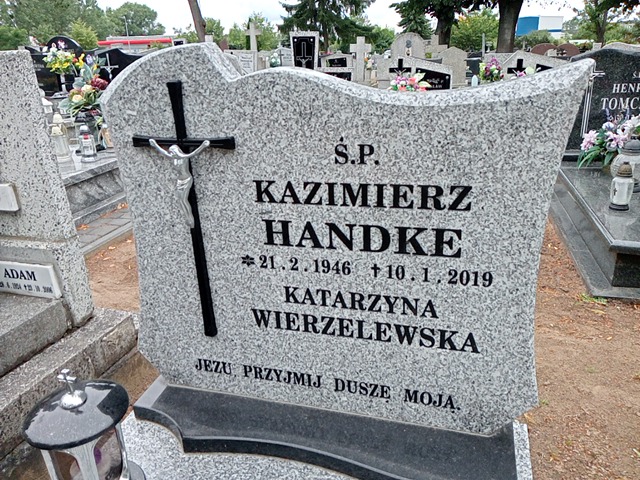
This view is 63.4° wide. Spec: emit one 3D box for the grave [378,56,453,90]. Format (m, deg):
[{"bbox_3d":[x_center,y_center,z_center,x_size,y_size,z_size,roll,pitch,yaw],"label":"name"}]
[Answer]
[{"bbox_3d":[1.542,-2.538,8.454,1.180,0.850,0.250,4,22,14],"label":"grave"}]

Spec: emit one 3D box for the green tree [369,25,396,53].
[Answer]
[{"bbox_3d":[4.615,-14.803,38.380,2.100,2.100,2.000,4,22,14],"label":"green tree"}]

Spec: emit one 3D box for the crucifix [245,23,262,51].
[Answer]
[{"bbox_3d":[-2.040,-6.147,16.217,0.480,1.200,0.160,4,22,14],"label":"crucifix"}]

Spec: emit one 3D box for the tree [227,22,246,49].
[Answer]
[{"bbox_3d":[-6.095,-14.753,38.470,1.500,2.600,1.500,4,22,14],"label":"tree"}]

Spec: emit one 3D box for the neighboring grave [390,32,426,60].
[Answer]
[{"bbox_3d":[1.931,-3.900,11.426,0.760,1.250,0.180,4,22,14],"label":"neighboring grave"}]

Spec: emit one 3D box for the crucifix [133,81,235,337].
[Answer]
[{"bbox_3d":[-0.302,-0.040,1.174,0.260,0.610,0.055,4,20,17],"label":"crucifix"}]

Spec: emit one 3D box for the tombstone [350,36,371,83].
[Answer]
[{"bbox_3d":[0.981,-4.248,12.408,0.500,1.150,0.160,4,22,14],"label":"tombstone"}]

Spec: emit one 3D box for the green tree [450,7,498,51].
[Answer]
[{"bbox_3d":[10.783,-14.770,36.542,3.400,3.000,3.200,4,22,14],"label":"green tree"}]

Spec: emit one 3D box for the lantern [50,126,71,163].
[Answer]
[{"bbox_3d":[-2.022,-0.751,4.050,0.140,0.290,0.140,4,22,14],"label":"lantern"}]

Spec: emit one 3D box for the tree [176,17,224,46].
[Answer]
[{"bbox_3d":[-9.193,-15.786,40.560,3.400,3.100,3.100,4,22,14],"label":"tree"}]

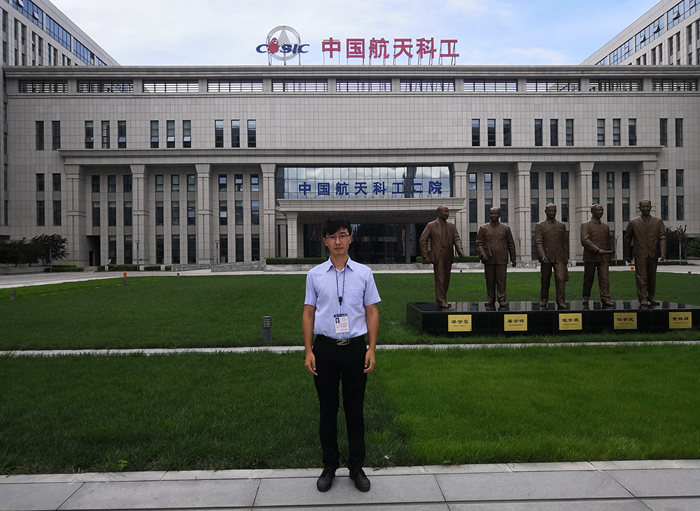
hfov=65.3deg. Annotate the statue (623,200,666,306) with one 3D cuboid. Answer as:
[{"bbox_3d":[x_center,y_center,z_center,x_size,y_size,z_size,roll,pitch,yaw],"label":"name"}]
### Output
[{"bbox_3d":[5.993,-0.055,11.100,0.780,2.120,0.580,-1,0,17],"label":"statue"}]

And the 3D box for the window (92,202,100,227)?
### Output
[{"bbox_3d":[-31.553,-5.136,67.987,0.910,3.000,0.150,-1,0,-2],"label":"window"}]

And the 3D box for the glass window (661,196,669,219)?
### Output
[{"bbox_3d":[40.039,-6.022,69.512,1.000,3.081,0.150,-1,0,-2],"label":"glass window"}]

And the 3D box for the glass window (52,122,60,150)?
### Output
[{"bbox_3d":[-39.372,-16.079,73.220,1.085,3.999,0.200,-1,0,-1],"label":"glass window"}]

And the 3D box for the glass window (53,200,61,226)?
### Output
[{"bbox_3d":[-35.401,-5.071,66.082,0.910,3.000,0.150,-1,0,-2],"label":"glass window"}]

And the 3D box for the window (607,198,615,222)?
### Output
[{"bbox_3d":[33.326,-5.774,69.742,0.910,3.000,0.150,-1,0,-2],"label":"window"}]

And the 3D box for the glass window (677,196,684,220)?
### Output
[{"bbox_3d":[41.288,-5.867,68.157,0.910,3.000,0.150,-1,0,-2],"label":"glass window"}]

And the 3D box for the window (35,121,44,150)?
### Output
[{"bbox_3d":[-41.567,-16.067,73.165,1.057,3.996,0.200,-1,0,-1],"label":"window"}]

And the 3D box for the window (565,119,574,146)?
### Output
[{"bbox_3d":[28.673,-16.036,71.241,1.044,3.551,0.150,-1,0,-2],"label":"window"}]

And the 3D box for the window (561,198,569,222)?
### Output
[{"bbox_3d":[27.445,-5.741,69.583,0.910,3.000,0.150,-1,0,-2],"label":"window"}]

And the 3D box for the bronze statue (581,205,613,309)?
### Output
[{"bbox_3d":[4.989,-0.014,11.050,0.640,2.040,0.600,-1,0,-4],"label":"bronze statue"}]

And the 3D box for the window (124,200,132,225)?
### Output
[{"bbox_3d":[-28.911,-5.410,71.090,1.094,3.190,0.150,-1,0,-2],"label":"window"}]

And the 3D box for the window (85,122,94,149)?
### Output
[{"bbox_3d":[-32.204,-14.919,67.433,1.000,3.409,0.150,-1,0,-1],"label":"window"}]

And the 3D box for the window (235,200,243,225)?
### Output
[{"bbox_3d":[-15.282,-5.891,75.238,1.152,3.459,0.200,-1,0,-1],"label":"window"}]

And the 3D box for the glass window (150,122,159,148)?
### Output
[{"bbox_3d":[-24.921,-15.454,69.618,1.047,3.546,0.150,-1,0,-2],"label":"glass window"}]

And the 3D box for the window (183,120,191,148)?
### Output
[{"bbox_3d":[-20.135,-14.952,67.611,1.000,3.480,0.150,-1,0,-2],"label":"window"}]

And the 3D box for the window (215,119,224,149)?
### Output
[{"bbox_3d":[-16.177,-15.011,67.737,1.000,3.475,0.150,-1,0,-2],"label":"window"}]

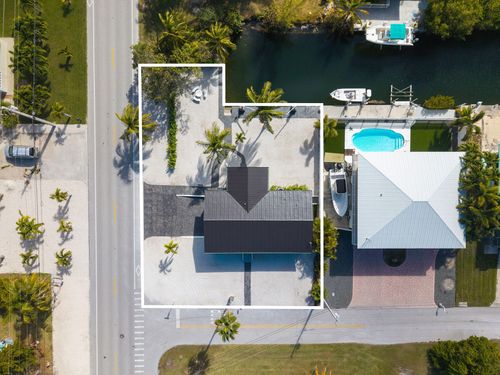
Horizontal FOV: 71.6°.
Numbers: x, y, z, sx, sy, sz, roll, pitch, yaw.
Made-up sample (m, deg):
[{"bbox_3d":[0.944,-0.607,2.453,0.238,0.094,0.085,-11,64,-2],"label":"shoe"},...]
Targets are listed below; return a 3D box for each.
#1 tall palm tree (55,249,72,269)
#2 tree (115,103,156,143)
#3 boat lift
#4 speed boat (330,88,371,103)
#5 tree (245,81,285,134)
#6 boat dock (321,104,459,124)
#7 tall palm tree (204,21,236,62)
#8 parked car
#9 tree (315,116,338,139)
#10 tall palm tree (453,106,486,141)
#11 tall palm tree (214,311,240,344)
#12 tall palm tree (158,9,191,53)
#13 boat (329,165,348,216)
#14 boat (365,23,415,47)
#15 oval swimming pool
[{"bbox_3d":[-28.500,10.900,53.850,2.700,3.500,2.800,0,90,0],"label":"tall palm tree"},{"bbox_3d":[-16.851,-9.299,52.605,6.000,6.500,5.600,0,90,1],"label":"tree"},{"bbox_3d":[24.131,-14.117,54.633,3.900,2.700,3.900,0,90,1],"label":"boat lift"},{"bbox_3d":[16.220,-14.790,55.600,6.600,1.700,2.100,0,90,0],"label":"speed boat"},{"bbox_3d":[2.180,-11.419,52.031,6.000,7.300,7.000,0,90,1],"label":"tree"},{"bbox_3d":[22.530,-11.950,55.900,21.200,0.700,2.700,0,90,0],"label":"boat dock"},{"bbox_3d":[-4.450,-21.400,52.600,4.900,6.000,5.200,0,90,0],"label":"tall palm tree"},{"bbox_3d":[-36.200,-5.650,54.700,5.150,1.750,1.970,0,90,0],"label":"parked car"},{"bbox_3d":[11.437,-9.096,53.218,3.500,4.700,3.500,0,90,1],"label":"tree"},{"bbox_3d":[32.700,-9.500,53.000,4.700,5.200,4.800,0,90,0],"label":"tall palm tree"},{"bbox_3d":[-2.950,18.000,49.900,3.600,11.500,3.700,0,90,0],"label":"tall palm tree"},{"bbox_3d":[-10.811,-22.737,52.511,5.200,6.800,5.500,0,90,1],"label":"tall palm tree"},{"bbox_3d":[13.800,0.542,53.711,2.700,2.500,8.000,-5,89,1],"label":"boat"},{"bbox_3d":[22.039,-23.835,54.239,8.000,2.700,2.800,1,90,1],"label":"boat"},{"bbox_3d":[20.670,-7.430,56.300,8.300,1.500,4.100,0,90,0],"label":"oval swimming pool"}]

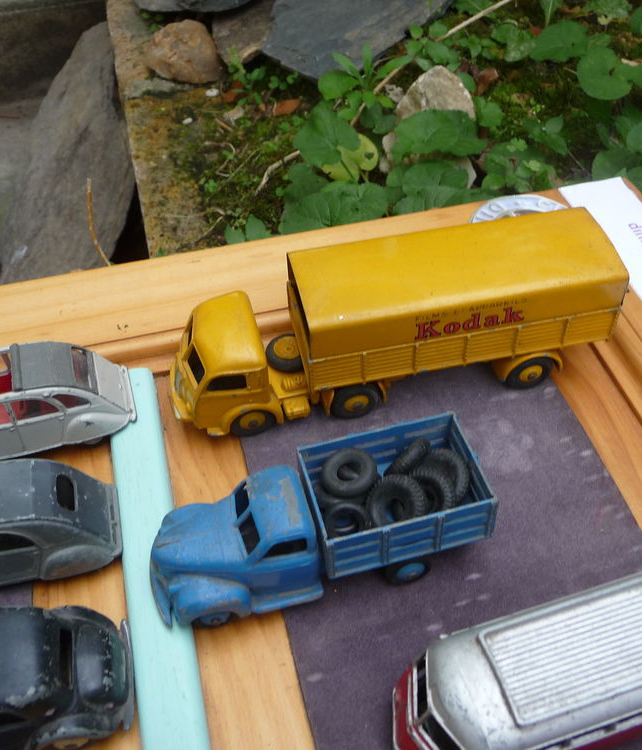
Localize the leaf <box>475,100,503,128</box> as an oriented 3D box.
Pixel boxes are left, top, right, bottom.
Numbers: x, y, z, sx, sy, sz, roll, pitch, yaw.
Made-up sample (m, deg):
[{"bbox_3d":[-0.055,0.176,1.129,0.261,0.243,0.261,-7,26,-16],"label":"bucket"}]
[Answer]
[{"bbox_3d":[0.130,-0.202,0.625,0.020,0.006,0.026,-26,76,1],"label":"leaf"}]

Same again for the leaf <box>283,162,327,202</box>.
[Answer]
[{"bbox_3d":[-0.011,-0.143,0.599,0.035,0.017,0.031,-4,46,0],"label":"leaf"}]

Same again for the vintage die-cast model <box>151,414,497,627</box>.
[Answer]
[{"bbox_3d":[-0.001,0.049,0.259,0.106,0.043,0.038,-13,45,-8],"label":"vintage die-cast model"}]

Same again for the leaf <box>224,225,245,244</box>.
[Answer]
[{"bbox_3d":[-0.053,-0.085,0.500,0.014,0.004,0.018,-20,76,-8],"label":"leaf"}]

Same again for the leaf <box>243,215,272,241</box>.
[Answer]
[{"bbox_3d":[-0.045,-0.103,0.570,0.019,0.010,0.019,-7,46,-3],"label":"leaf"}]

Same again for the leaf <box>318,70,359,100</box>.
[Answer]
[{"bbox_3d":[0.013,-0.217,0.606,0.031,0.012,0.029,-16,69,-5],"label":"leaf"}]

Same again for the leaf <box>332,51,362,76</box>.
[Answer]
[{"bbox_3d":[0.019,-0.237,0.616,0.009,0.012,0.034,-35,72,-11],"label":"leaf"}]

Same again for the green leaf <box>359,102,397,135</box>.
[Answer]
[{"bbox_3d":[0.048,-0.212,0.670,0.032,0.015,0.028,0,46,4],"label":"green leaf"}]

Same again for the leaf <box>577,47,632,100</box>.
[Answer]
[{"bbox_3d":[0.236,-0.251,0.673,0.037,0.024,0.045,12,48,15],"label":"leaf"}]

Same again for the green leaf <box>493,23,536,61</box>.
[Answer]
[{"bbox_3d":[0.166,-0.287,0.699,0.037,0.009,0.039,-8,76,5],"label":"green leaf"}]

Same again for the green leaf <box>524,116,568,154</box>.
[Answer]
[{"bbox_3d":[0.177,-0.189,0.638,0.029,0.015,0.028,9,47,13],"label":"green leaf"}]

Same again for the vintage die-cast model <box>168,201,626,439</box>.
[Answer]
[{"bbox_3d":[0.024,-0.018,0.300,0.166,0.054,0.040,-10,50,-7],"label":"vintage die-cast model"}]

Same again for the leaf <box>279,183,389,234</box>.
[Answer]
[{"bbox_3d":[0.009,-0.109,0.544,0.075,0.021,0.039,-3,46,1],"label":"leaf"}]

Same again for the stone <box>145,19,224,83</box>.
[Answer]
[{"bbox_3d":[-0.135,-0.322,0.802,0.071,0.037,0.049,-10,46,-6],"label":"stone"}]

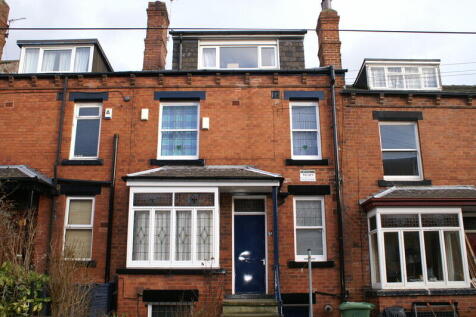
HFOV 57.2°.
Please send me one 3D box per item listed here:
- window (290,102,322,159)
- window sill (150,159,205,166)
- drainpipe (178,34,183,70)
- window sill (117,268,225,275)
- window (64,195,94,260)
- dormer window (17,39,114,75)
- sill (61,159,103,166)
[{"bbox_3d":[1.786,-0.719,11.556,0.801,1.574,0.110,0,-13,1],"label":"window"},{"bbox_3d":[-1.558,0.138,11.299,1.371,0.151,0.170,0,-13,1],"label":"window sill"},{"bbox_3d":[-1.622,-2.986,12.399,0.080,1.117,0.085,0,-13,1],"label":"drainpipe"},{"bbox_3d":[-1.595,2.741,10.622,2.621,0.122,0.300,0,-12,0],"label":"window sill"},{"bbox_3d":[-4.259,1.860,11.705,0.763,1.707,0.120,0,-12,0],"label":"window"},{"bbox_3d":[-5.377,-2.841,13.685,2.396,1.063,1.750,0,-12,0],"label":"dormer window"},{"bbox_3d":[-4.245,0.141,12.008,1.100,0.170,0.220,0,-12,0],"label":"sill"}]

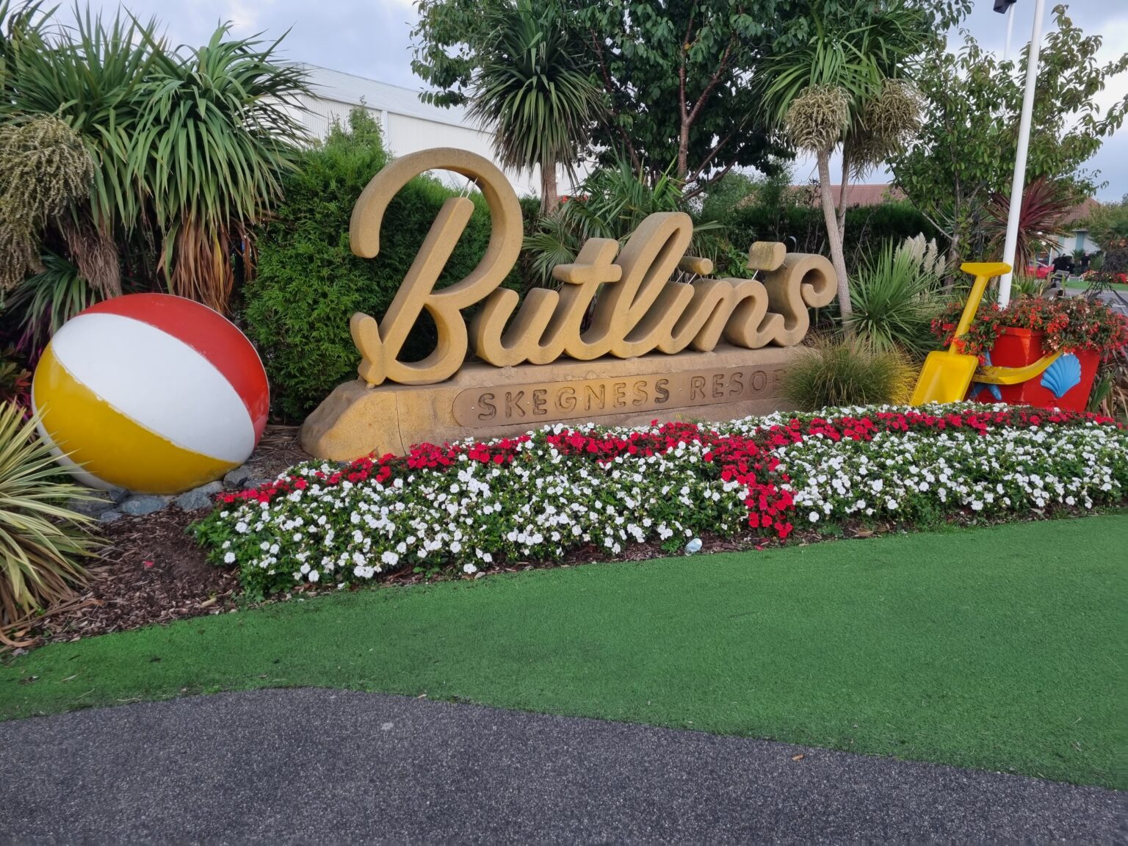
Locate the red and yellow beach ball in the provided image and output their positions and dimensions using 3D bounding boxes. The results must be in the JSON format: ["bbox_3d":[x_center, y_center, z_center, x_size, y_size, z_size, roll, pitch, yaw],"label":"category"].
[{"bbox_3d":[-2.354,-0.159,4.918,1.200,1.200,1.200,-5,13,-28],"label":"red and yellow beach ball"}]

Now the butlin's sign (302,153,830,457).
[{"bbox_3d":[0.427,-1.054,7.212,5.300,2.150,0.900,-5,13,-28],"label":"butlin's sign"}]

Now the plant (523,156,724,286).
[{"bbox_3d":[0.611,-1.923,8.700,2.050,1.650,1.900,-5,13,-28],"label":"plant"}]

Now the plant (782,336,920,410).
[{"bbox_3d":[2.600,-0.456,7.750,1.250,0.740,1.150,-5,13,-28],"label":"plant"}]

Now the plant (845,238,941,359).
[{"bbox_3d":[3.632,-1.340,9.300,1.100,1.400,1.100,-5,13,-28],"label":"plant"}]

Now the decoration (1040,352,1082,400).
[{"bbox_3d":[4.551,-0.431,7.750,0.420,0.430,0.080,3,20,-9],"label":"decoration"}]

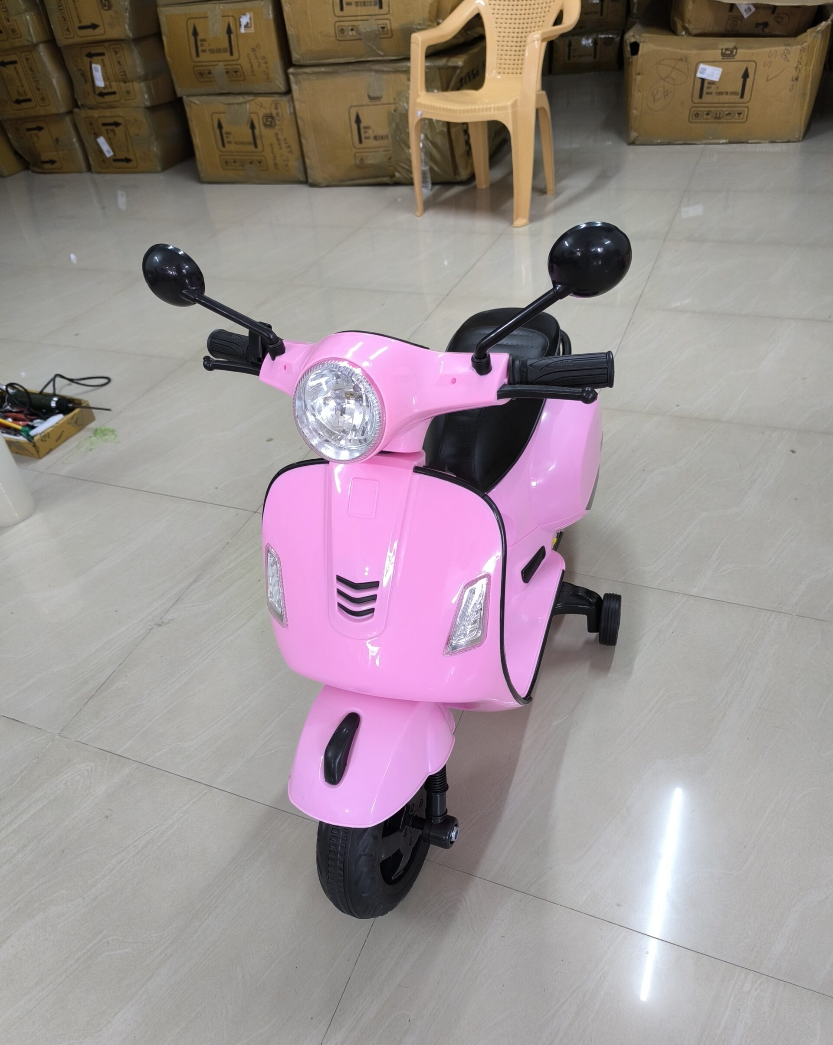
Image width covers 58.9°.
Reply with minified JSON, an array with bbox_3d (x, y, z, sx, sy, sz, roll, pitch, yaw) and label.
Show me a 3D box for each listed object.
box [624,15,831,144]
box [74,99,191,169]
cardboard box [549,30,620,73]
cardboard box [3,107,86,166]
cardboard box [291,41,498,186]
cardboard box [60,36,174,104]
[{"bbox_3d":[1.588,-2.345,3.837,0.830,0.475,0.900,8,41,18],"label":"box"},{"bbox_3d":[-1.605,-2.367,4.435,0.500,0.336,0.620,8,41,18],"label":"box"},{"bbox_3d":[1.364,-3.686,5.730,0.525,0.235,0.600,8,41,18],"label":"cardboard box"},{"bbox_3d":[-2.090,-2.432,4.612,0.460,0.303,0.620,8,41,18],"label":"cardboard box"},{"bbox_3d":[-0.002,-2.171,3.830,0.825,0.500,1.050,8,41,18],"label":"cardboard box"},{"bbox_3d":[-1.607,-2.599,4.210,0.460,0.298,0.620,8,41,18],"label":"cardboard box"}]

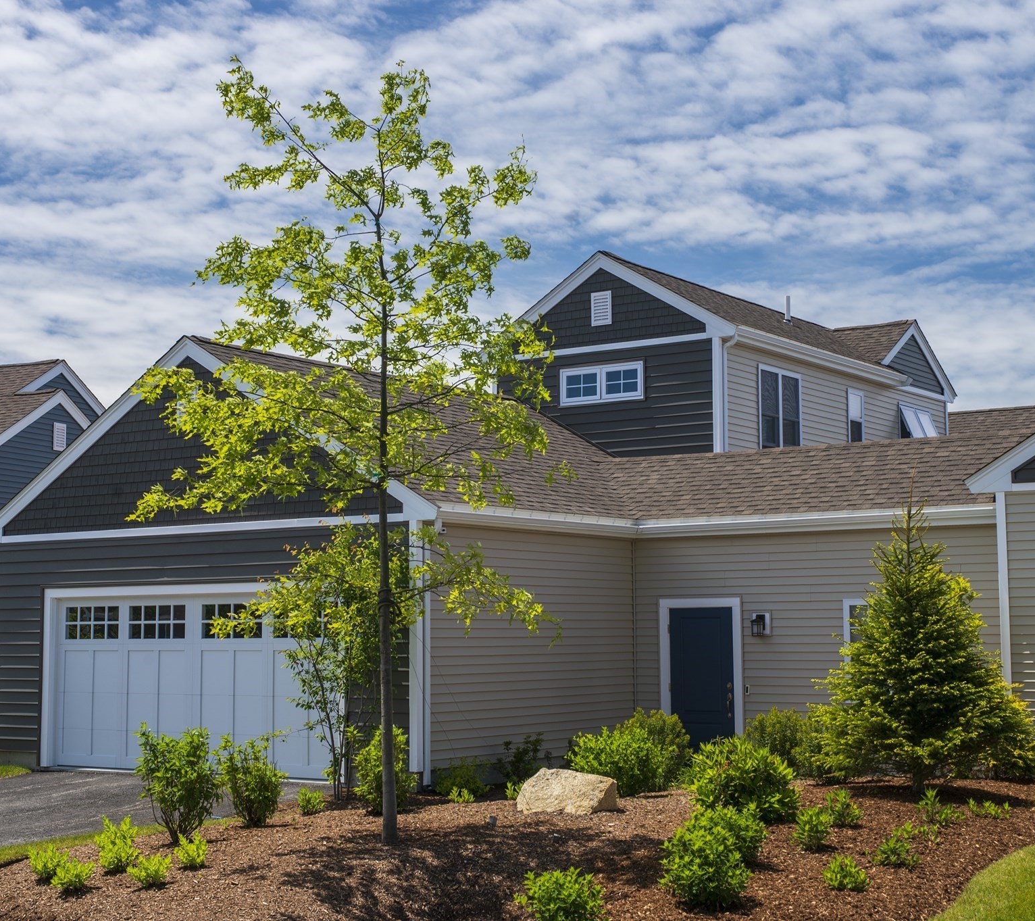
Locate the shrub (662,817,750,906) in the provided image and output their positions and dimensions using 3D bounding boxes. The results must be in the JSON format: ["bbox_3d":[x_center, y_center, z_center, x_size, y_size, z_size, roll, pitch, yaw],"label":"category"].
[{"bbox_3d":[1.108,2.364,10.200,0.533,0.491,0.533,-1,-6,6],"label":"shrub"}]

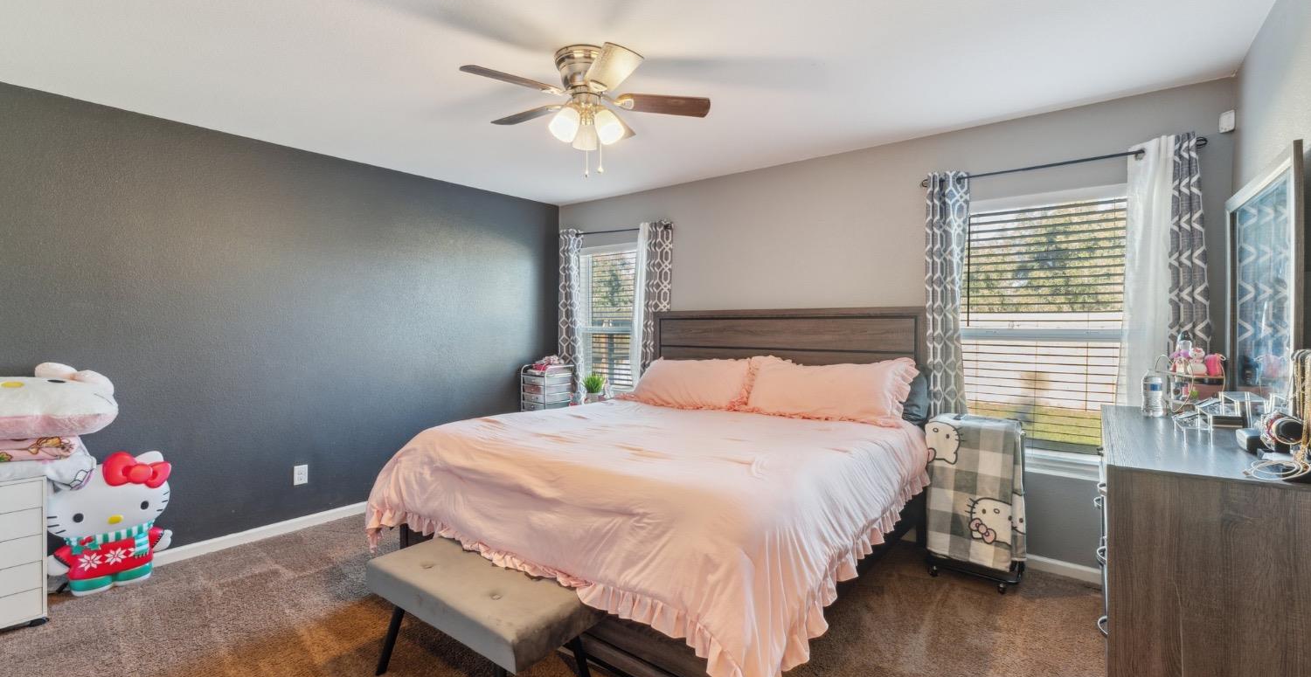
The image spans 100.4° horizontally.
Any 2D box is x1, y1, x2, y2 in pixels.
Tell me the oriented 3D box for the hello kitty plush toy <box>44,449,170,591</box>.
[{"bbox_3d":[-2.746,0.910,2.753,0.160,0.660,0.470,1,2,44],"label":"hello kitty plush toy"}]

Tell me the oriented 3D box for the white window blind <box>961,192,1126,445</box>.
[{"bbox_3d":[2.074,-0.069,2.921,0.850,1.330,0.050,1,1,38],"label":"white window blind"}]

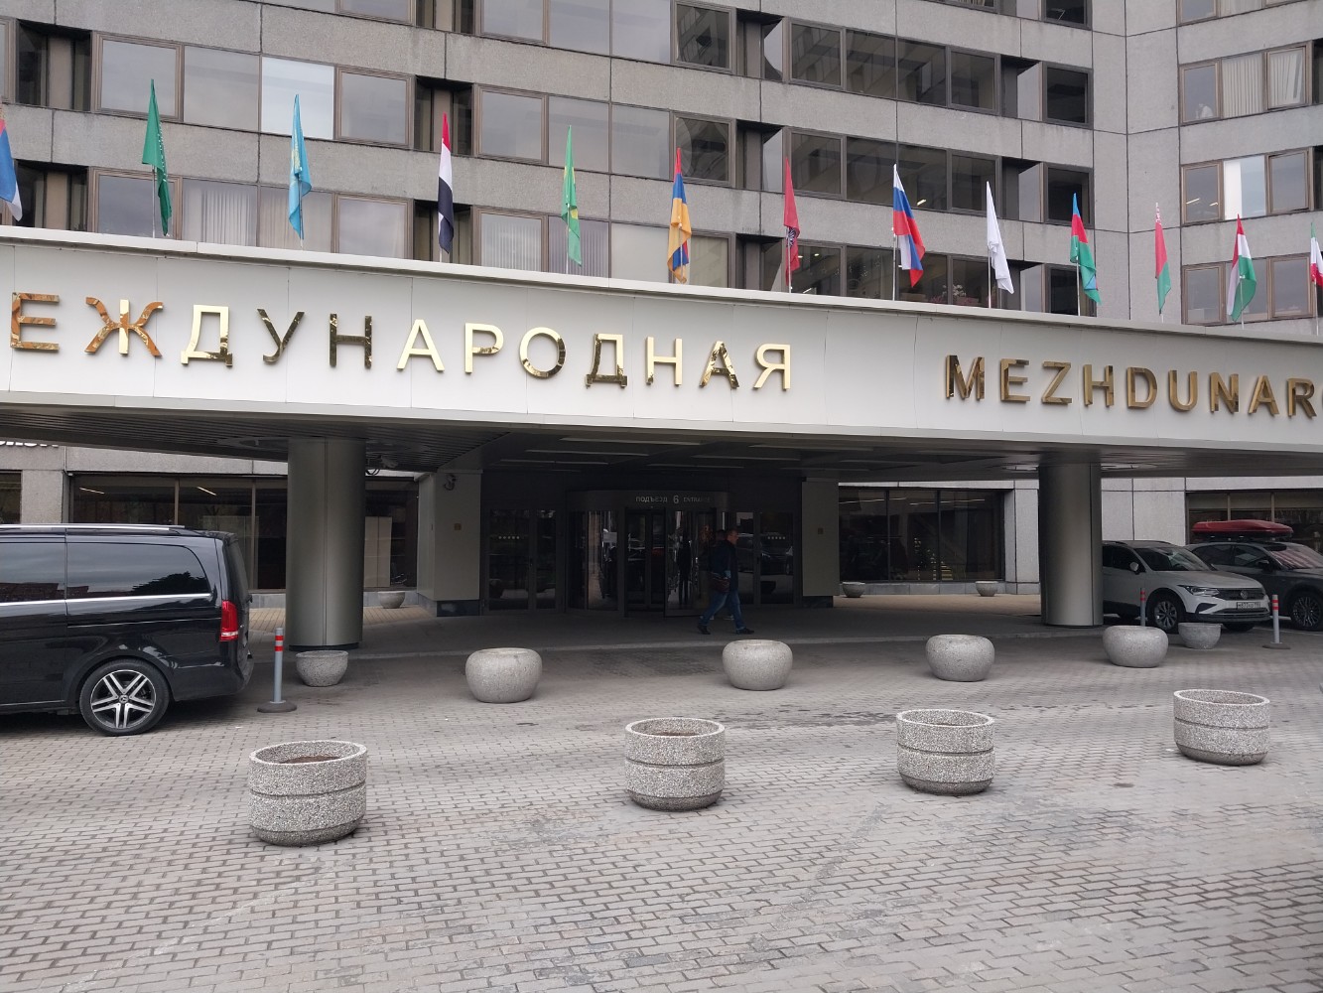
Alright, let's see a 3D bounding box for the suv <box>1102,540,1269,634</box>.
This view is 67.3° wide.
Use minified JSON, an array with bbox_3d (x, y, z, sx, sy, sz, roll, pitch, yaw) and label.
[{"bbox_3d":[9.488,1.726,19.481,1.850,1.675,4.510,1,-2,-19],"label":"suv"}]

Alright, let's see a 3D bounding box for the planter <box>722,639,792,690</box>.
[{"bbox_3d":[1.157,2.029,12.037,0.840,0.542,0.840,0,-2,0],"label":"planter"}]

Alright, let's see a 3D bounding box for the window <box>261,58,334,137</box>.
[{"bbox_3d":[-9.173,-10.027,25.101,1.742,1.910,0.150,1,-2,-18],"label":"window"}]

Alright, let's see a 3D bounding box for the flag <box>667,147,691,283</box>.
[{"bbox_3d":[0.231,-3.690,13.040,0.320,1.760,0.260,1,-2,-18],"label":"flag"}]

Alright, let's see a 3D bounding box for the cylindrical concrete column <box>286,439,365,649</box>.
[{"bbox_3d":[-5.216,0.740,15.487,1.135,3.189,1.135,1,-2,-17],"label":"cylindrical concrete column"}]

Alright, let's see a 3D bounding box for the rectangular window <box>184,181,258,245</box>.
[{"bbox_3d":[-9.933,-6.215,22.396,1.550,1.700,0.120,1,-2,-18],"label":"rectangular window"}]

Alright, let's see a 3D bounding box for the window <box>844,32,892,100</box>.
[{"bbox_3d":[6.383,-13.162,30.242,1.685,1.945,0.150,1,-2,-18],"label":"window"}]

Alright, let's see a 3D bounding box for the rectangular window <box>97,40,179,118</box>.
[{"bbox_3d":[-11.573,-9.256,21.969,1.530,1.570,0.120,1,-2,-18],"label":"rectangular window"}]

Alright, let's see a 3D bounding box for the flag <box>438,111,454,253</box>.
[{"bbox_3d":[-2.710,-3.942,12.498,0.180,1.777,0.170,1,-2,-17],"label":"flag"}]

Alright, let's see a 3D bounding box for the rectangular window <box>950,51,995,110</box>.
[{"bbox_3d":[9.151,-12.227,29.223,1.474,1.515,0.150,1,-2,-18],"label":"rectangular window"}]

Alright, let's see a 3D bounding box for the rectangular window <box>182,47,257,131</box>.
[{"bbox_3d":[-10.139,-9.357,22.887,1.577,1.650,0.150,1,-2,-18],"label":"rectangular window"}]

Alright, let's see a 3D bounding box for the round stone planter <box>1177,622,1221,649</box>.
[{"bbox_3d":[8.683,2.246,16.024,0.616,0.383,0.616,0,-2,0],"label":"round stone planter"}]

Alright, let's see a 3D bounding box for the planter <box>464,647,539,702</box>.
[{"bbox_3d":[-1.773,1.983,11.156,0.840,0.542,0.840,1,-2,-18],"label":"planter"}]

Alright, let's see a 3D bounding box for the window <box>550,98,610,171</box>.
[{"bbox_3d":[-2.238,-9.976,27.341,1.732,1.962,0.150,1,-2,-18],"label":"window"}]

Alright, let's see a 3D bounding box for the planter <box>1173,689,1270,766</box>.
[{"bbox_3d":[4.649,1.912,8.254,0.697,0.505,0.697,1,-2,-18],"label":"planter"}]

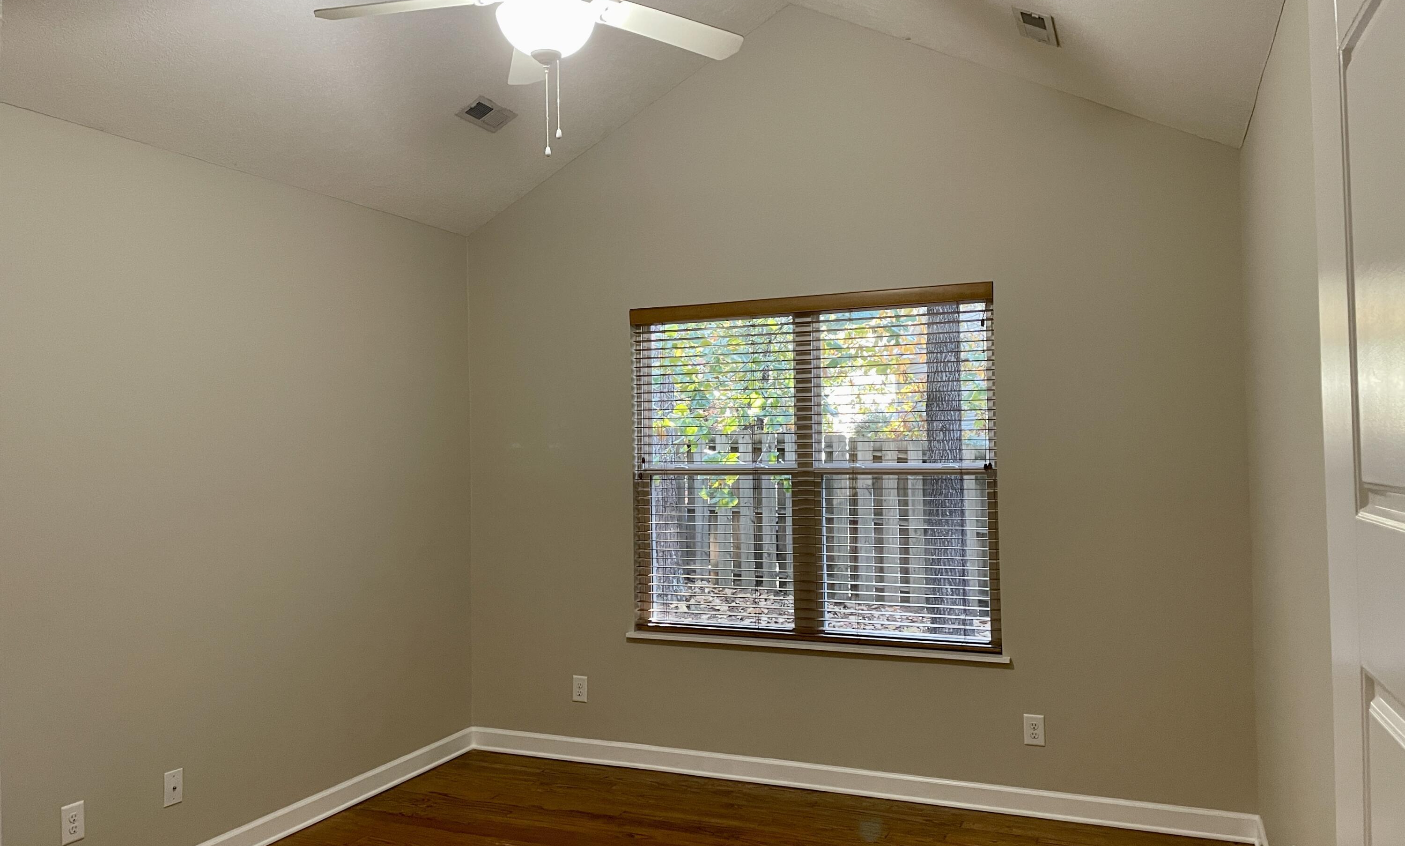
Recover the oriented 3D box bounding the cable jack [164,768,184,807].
[{"bbox_3d":[-1.949,1.350,3.898,0.010,0.123,0.077,-1,-1,24],"label":"cable jack"}]

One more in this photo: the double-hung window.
[{"bbox_3d":[0.476,0.214,4.905,1.754,1.594,0.100,-1,-1,24],"label":"double-hung window"}]

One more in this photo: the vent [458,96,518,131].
[{"bbox_3d":[-0.945,-1.352,4.664,0.147,0.020,0.290,-30,-12,21],"label":"vent"}]

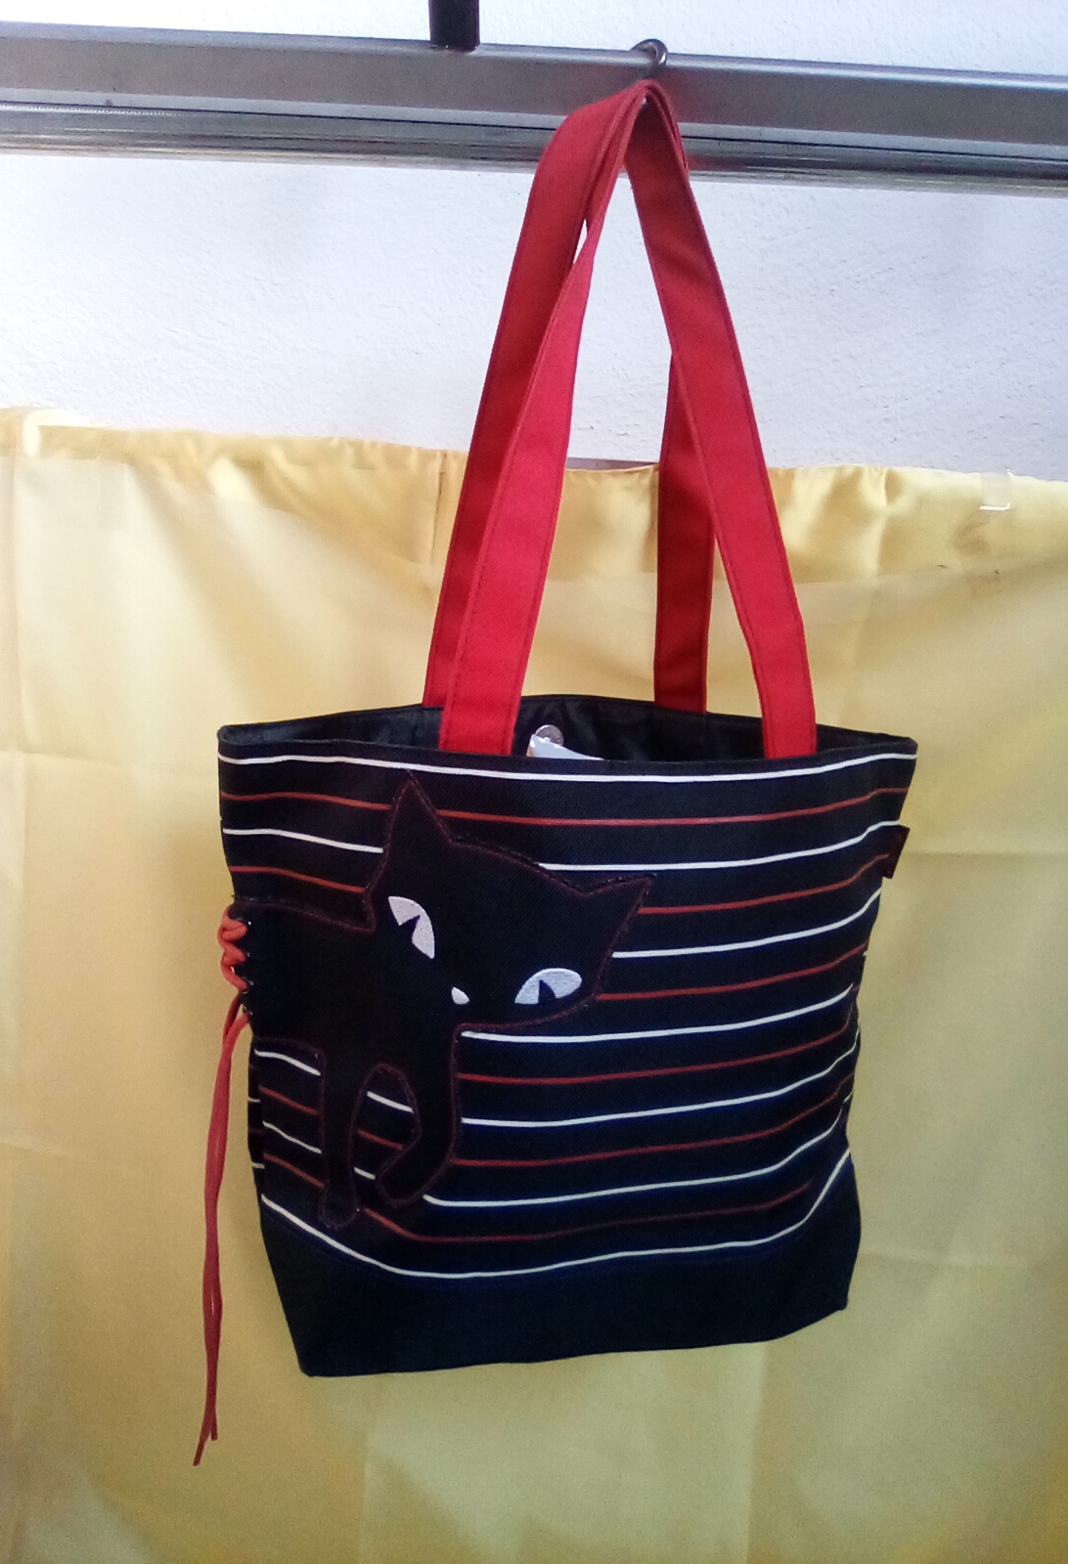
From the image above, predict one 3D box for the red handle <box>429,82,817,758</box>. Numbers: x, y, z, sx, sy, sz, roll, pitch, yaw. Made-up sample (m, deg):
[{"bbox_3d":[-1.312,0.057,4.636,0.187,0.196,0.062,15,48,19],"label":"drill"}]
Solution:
[{"bbox_3d":[0.052,-0.186,0.665,0.202,0.325,0.118,0,16,-11],"label":"red handle"}]

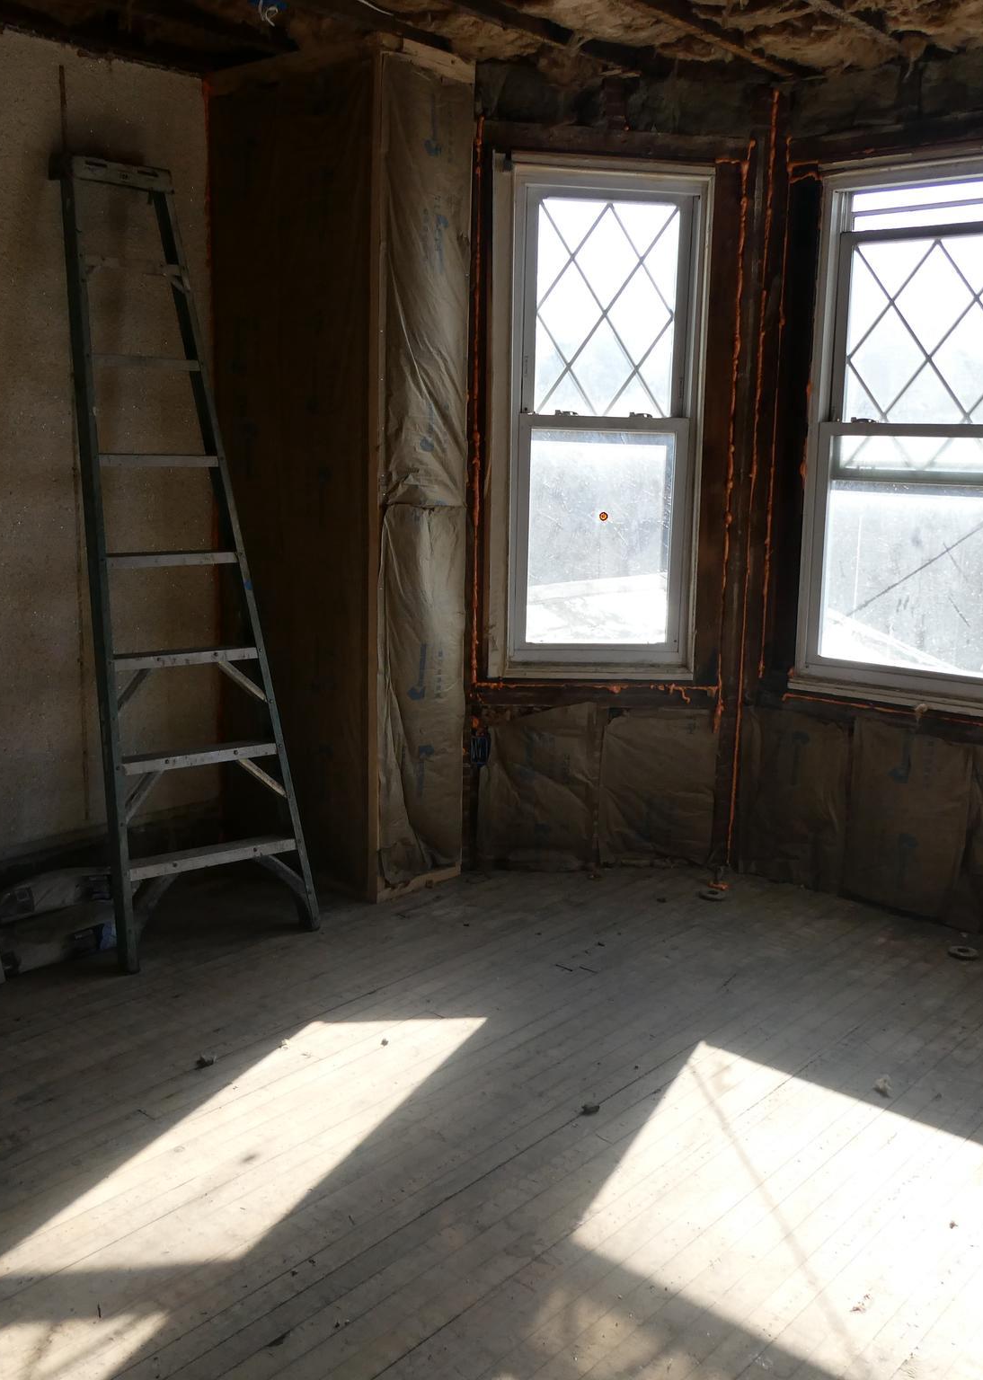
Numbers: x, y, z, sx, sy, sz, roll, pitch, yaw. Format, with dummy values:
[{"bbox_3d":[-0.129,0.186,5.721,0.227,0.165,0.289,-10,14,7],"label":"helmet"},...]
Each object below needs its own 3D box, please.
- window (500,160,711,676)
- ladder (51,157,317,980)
[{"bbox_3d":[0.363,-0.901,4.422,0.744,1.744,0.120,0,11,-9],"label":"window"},{"bbox_3d":[-1.014,-0.408,3.937,0.645,2.429,0.190,-7,-2,-36],"label":"ladder"}]

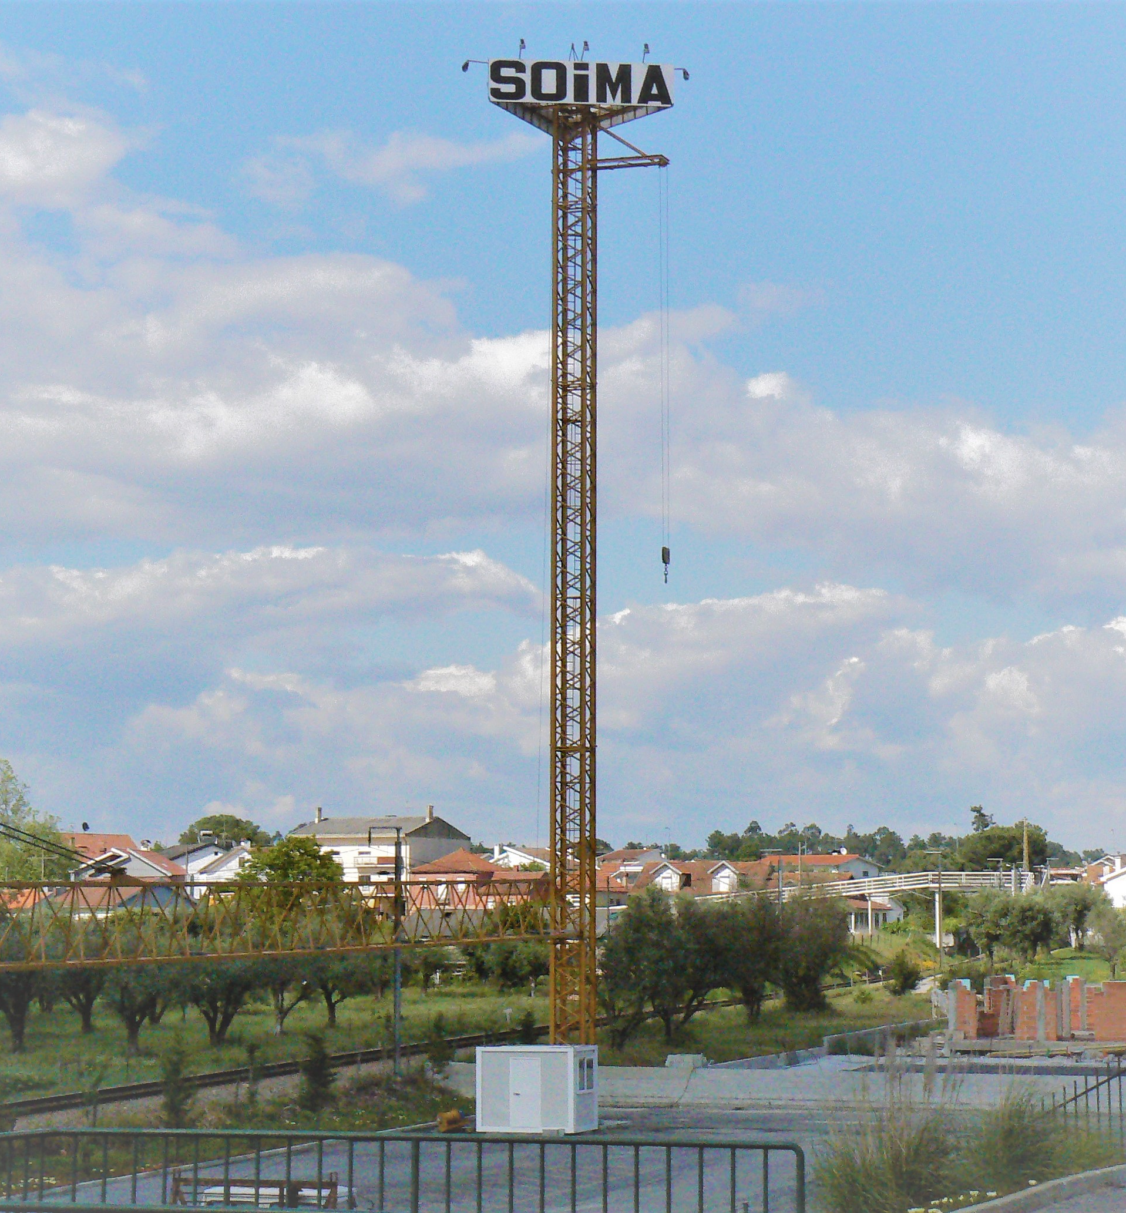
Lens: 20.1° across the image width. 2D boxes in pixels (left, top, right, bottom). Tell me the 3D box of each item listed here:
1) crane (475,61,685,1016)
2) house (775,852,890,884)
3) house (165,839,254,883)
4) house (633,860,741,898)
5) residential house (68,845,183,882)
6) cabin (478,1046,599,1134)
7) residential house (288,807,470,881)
[{"bbox_3d":[0.340,-0.622,104.139,6.100,34.000,5.500,1,-6,-6],"label":"crane"},{"bbox_3d":[31.728,33.150,388.612,12.000,5.852,9.000,-4,-7,35],"label":"house"},{"bbox_3d":[-35.446,27.304,323.874,9.500,6.803,10.000,-2,-6,20],"label":"house"},{"bbox_3d":[13.849,29.924,336.682,12.500,6.135,9.500,-3,-6,26],"label":"house"},{"bbox_3d":[-42.371,26.118,306.910,10.300,5.960,9.500,-1,-6,15],"label":"residential house"},{"bbox_3d":[-0.750,14.388,94.962,3.040,2.500,2.340,-2,-6,18],"label":"cabin"},{"bbox_3d":[-18.720,26.531,323.949,14.500,11.429,11.500,-4,-7,33],"label":"residential house"}]

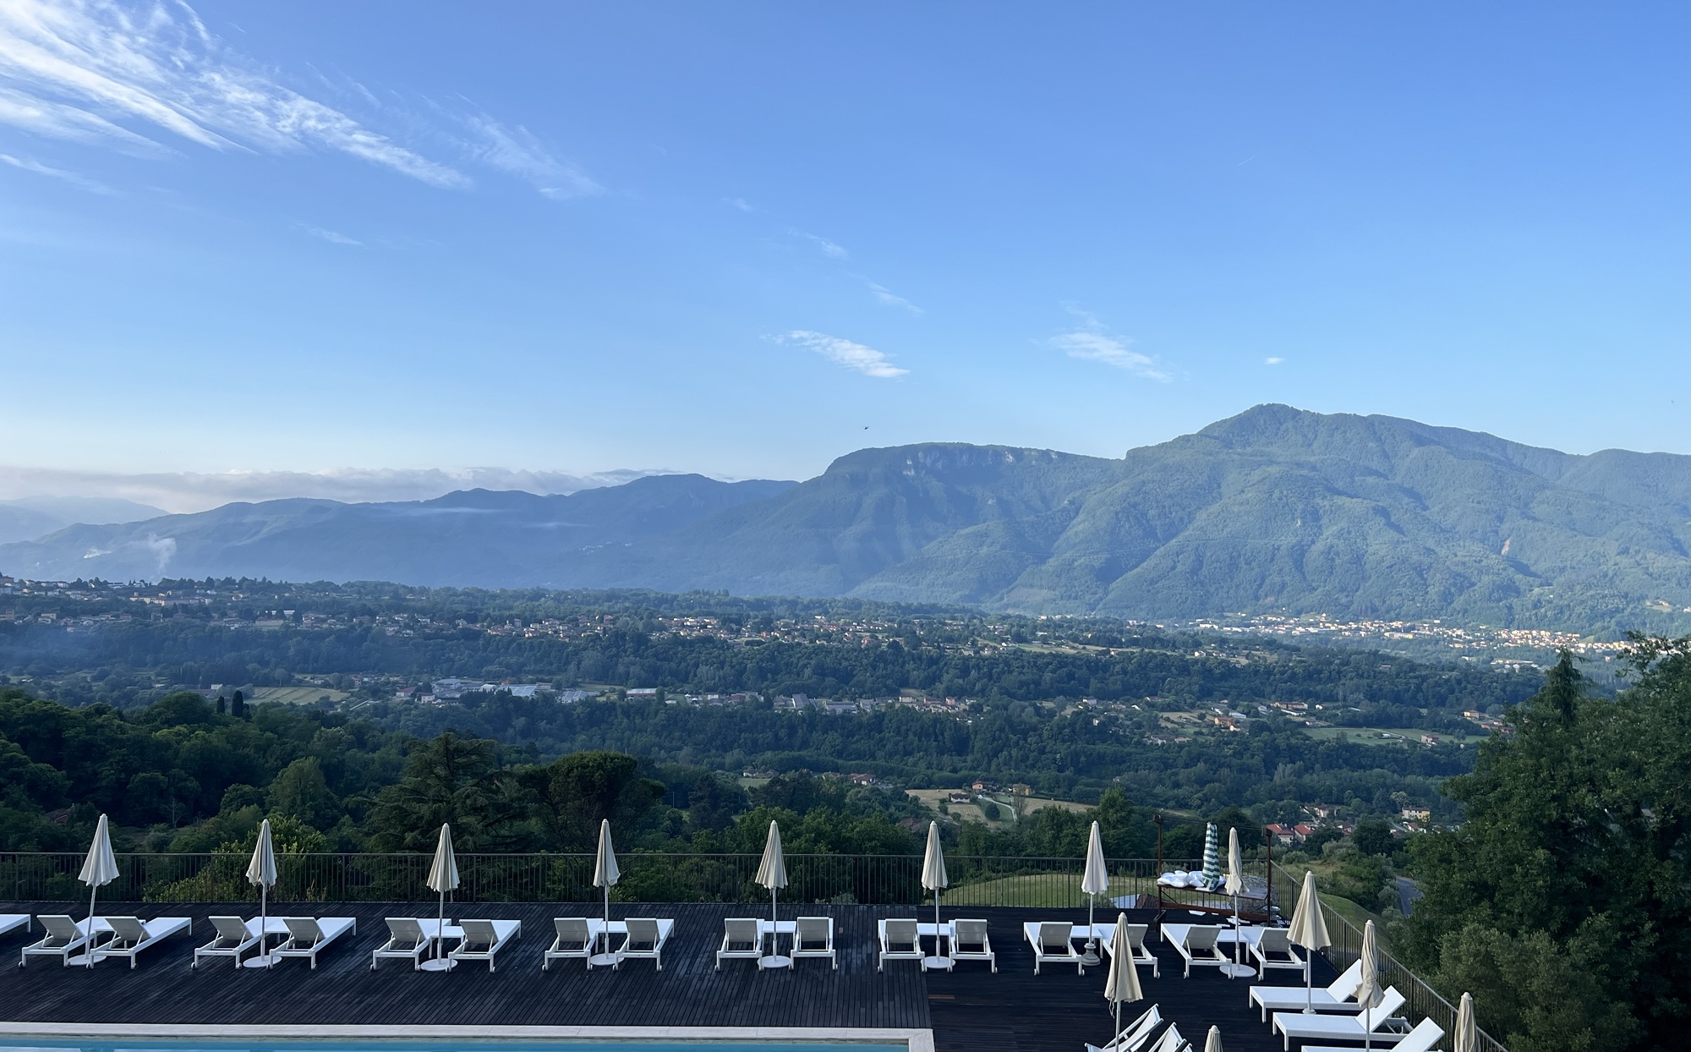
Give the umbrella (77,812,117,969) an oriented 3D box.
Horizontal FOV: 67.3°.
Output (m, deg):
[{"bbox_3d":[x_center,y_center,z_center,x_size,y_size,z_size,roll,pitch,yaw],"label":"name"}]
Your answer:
[{"bbox_3d":[-13.273,6.402,22.492,0.700,2.600,0.700,6,-1,1],"label":"umbrella"}]

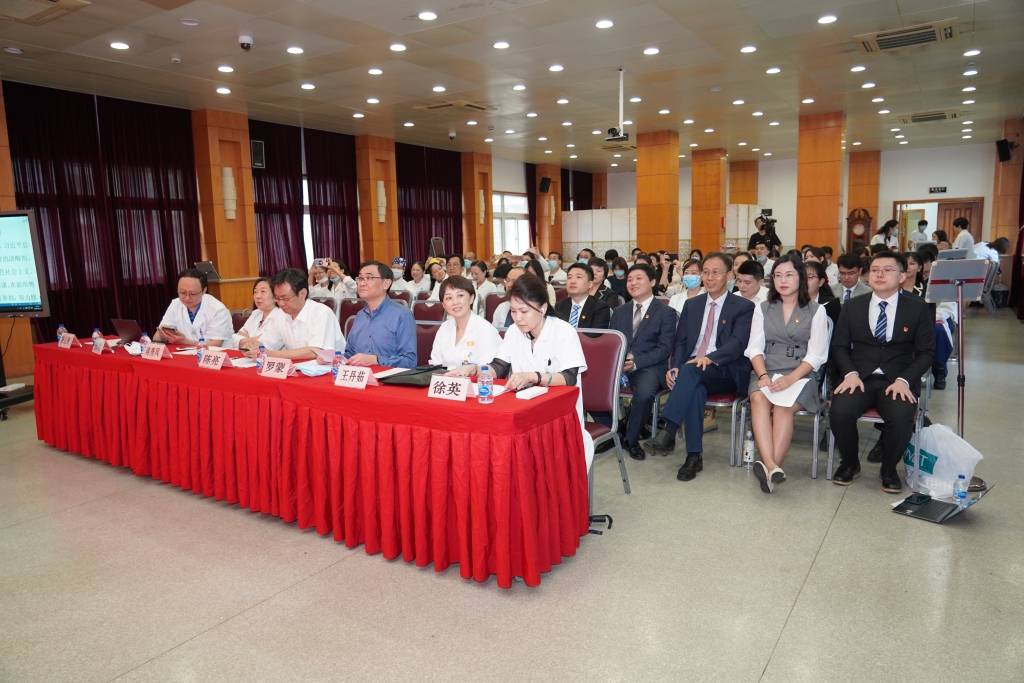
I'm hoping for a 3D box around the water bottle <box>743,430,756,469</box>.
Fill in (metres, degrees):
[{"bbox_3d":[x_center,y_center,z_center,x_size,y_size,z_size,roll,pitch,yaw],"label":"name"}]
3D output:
[{"bbox_3d":[1.504,0.685,4.325,0.067,0.235,0.067,4,10,33],"label":"water bottle"}]

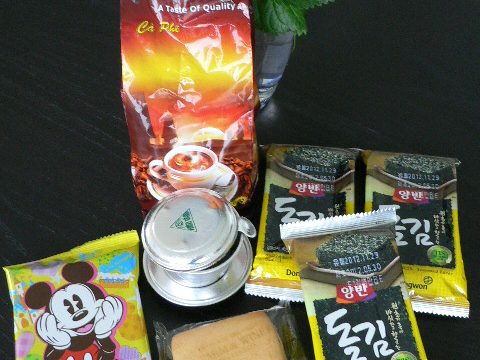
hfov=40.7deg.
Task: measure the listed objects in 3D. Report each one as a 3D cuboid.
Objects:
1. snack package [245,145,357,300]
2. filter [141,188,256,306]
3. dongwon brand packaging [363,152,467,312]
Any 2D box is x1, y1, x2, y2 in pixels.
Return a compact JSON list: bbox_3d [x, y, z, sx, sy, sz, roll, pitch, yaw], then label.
[{"bbox_3d":[0.059,0.034,0.574,0.092,0.019,0.158,4,52,4],"label":"snack package"},{"bbox_3d":[-0.034,0.052,0.535,0.094,0.060,0.092,-6,52,-4],"label":"filter"},{"bbox_3d":[0.149,0.040,0.569,0.092,0.019,0.158,6,52,6],"label":"dongwon brand packaging"}]

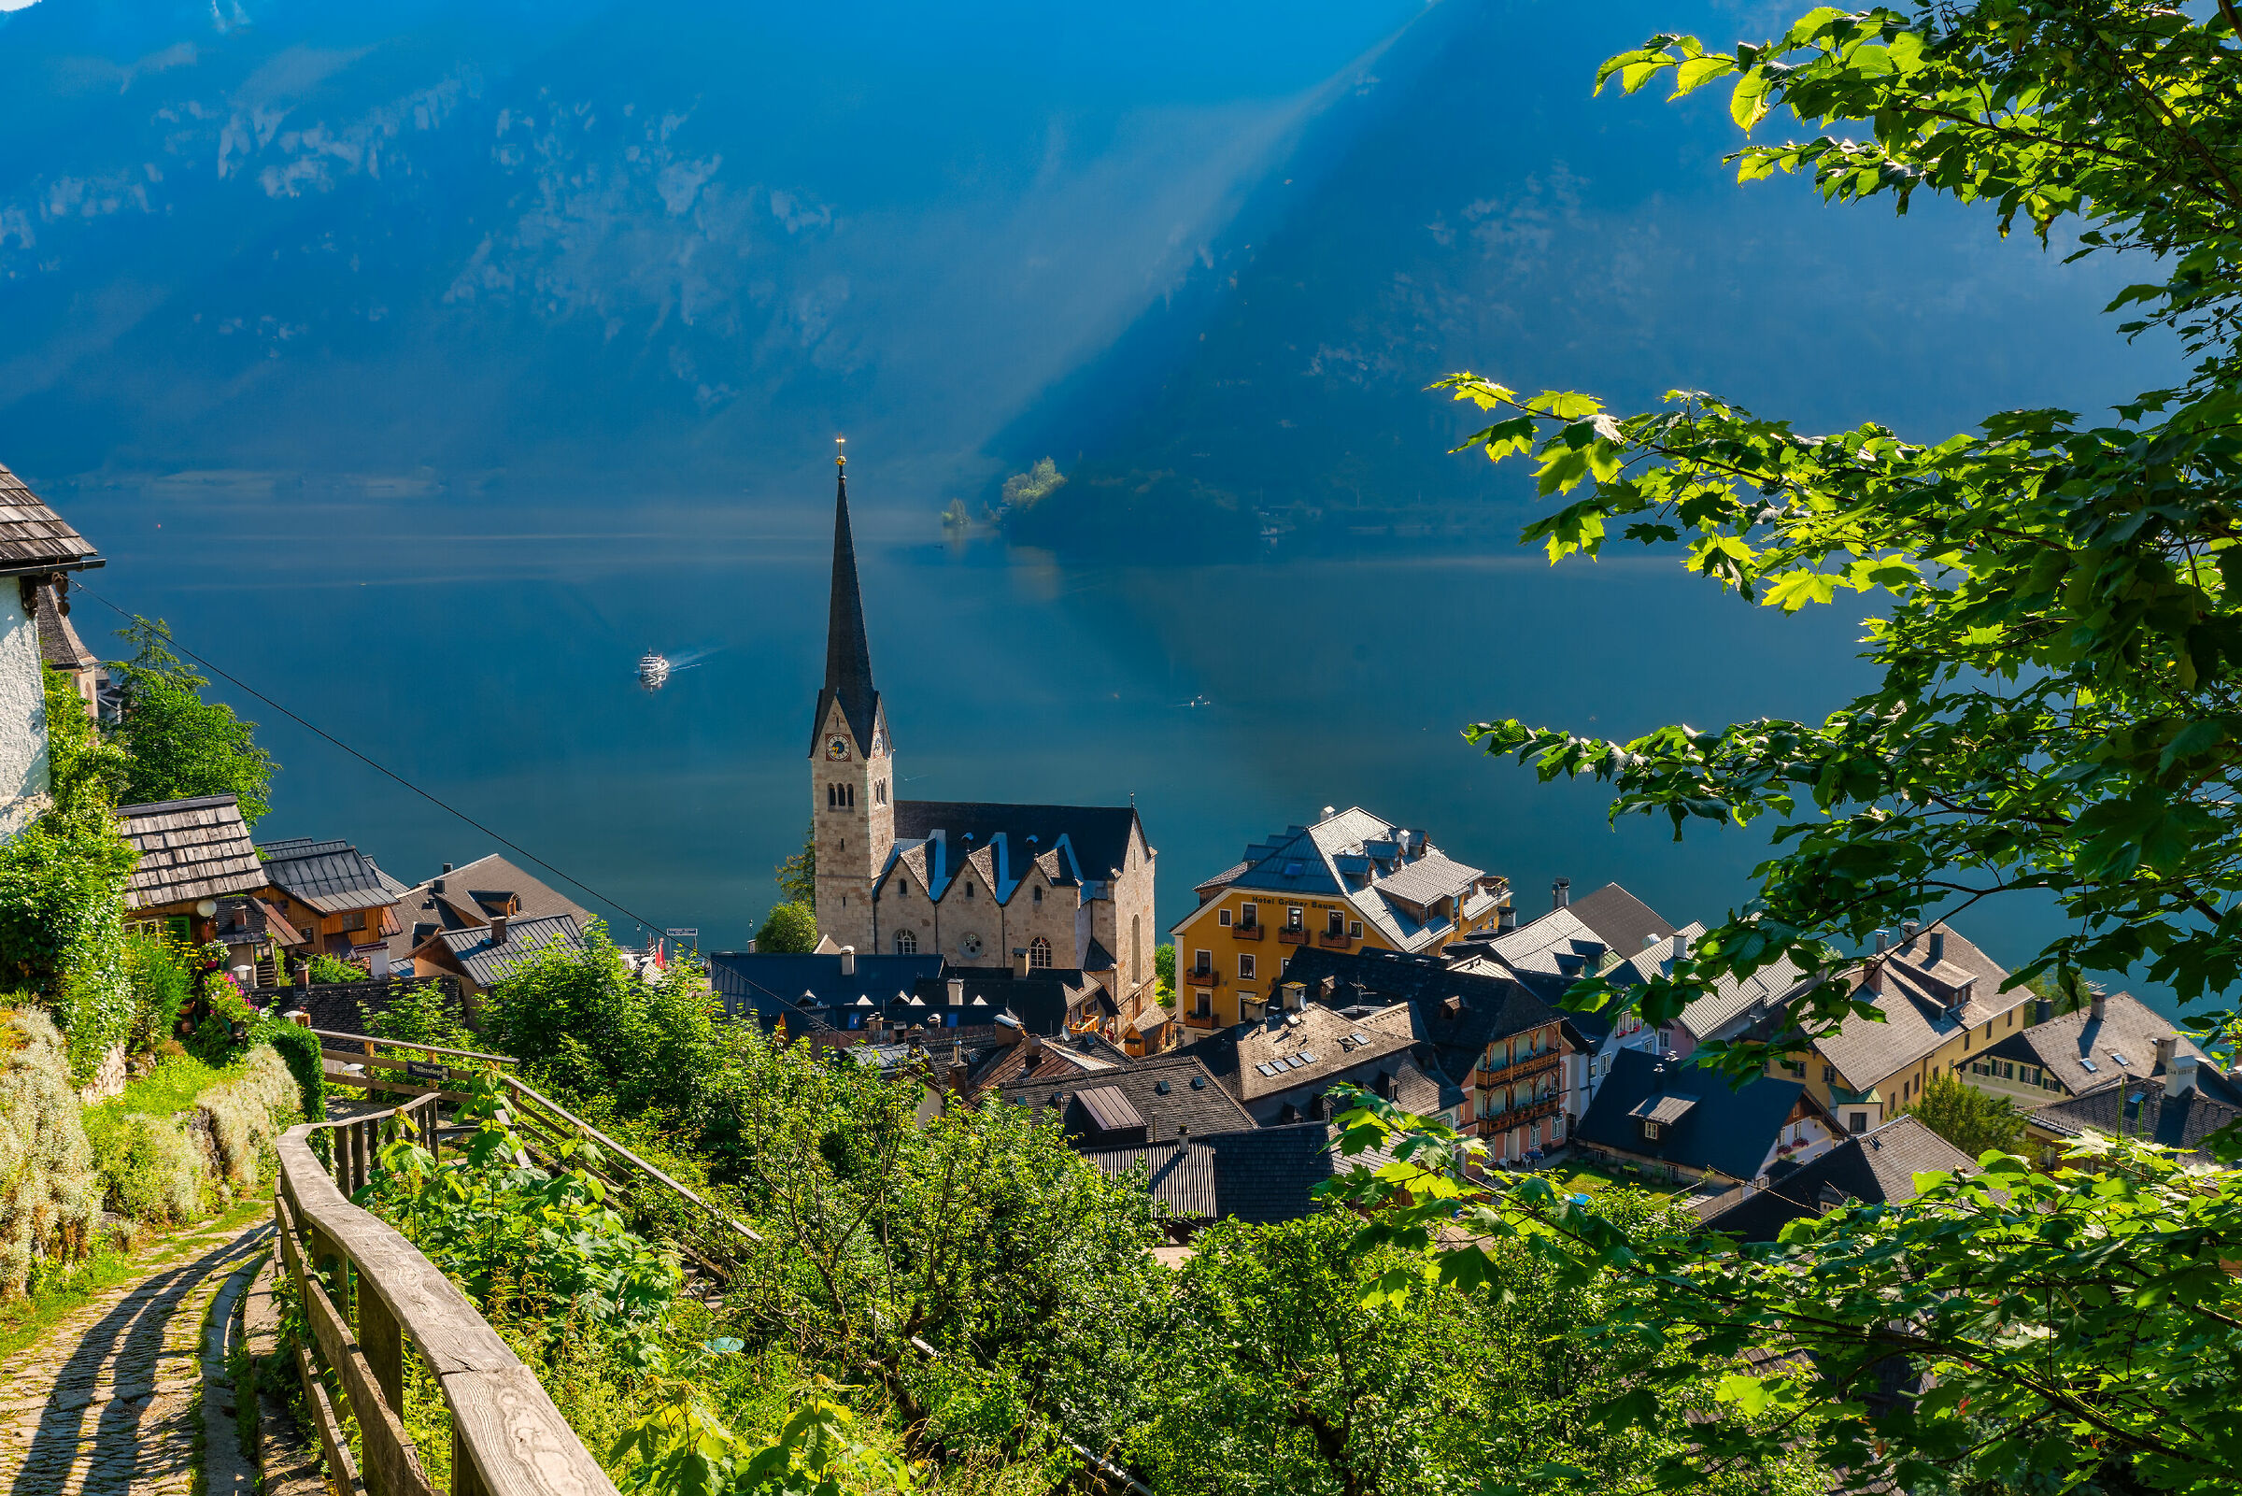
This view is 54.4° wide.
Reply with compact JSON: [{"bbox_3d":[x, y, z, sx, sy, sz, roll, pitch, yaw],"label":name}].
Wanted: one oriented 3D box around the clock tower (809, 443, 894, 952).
[{"bbox_3d":[-21.211,-0.650,170.739,5.100,46.670,5.100,1,9,16],"label":"clock tower"}]

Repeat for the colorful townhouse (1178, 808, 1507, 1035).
[{"bbox_3d":[17.473,14.136,170.051,19.200,18.700,22.000,4,10,29],"label":"colorful townhouse"}]

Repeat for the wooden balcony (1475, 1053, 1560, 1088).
[{"bbox_3d":[25.201,20.309,138.192,6.800,1.120,1.050,-8,11,-39],"label":"wooden balcony"}]

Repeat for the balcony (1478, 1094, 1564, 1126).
[{"bbox_3d":[25.262,23.276,138.634,6.800,1.120,1.050,-8,11,-39],"label":"balcony"}]

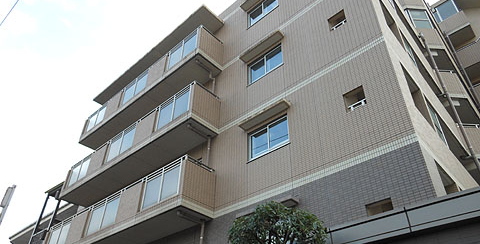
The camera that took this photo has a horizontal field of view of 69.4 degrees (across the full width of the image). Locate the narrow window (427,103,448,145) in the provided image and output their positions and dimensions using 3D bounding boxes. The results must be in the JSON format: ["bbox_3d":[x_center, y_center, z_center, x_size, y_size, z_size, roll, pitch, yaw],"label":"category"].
[{"bbox_3d":[5.397,0.108,9.493,0.099,1.320,0.837,-29,-46,34],"label":"narrow window"}]

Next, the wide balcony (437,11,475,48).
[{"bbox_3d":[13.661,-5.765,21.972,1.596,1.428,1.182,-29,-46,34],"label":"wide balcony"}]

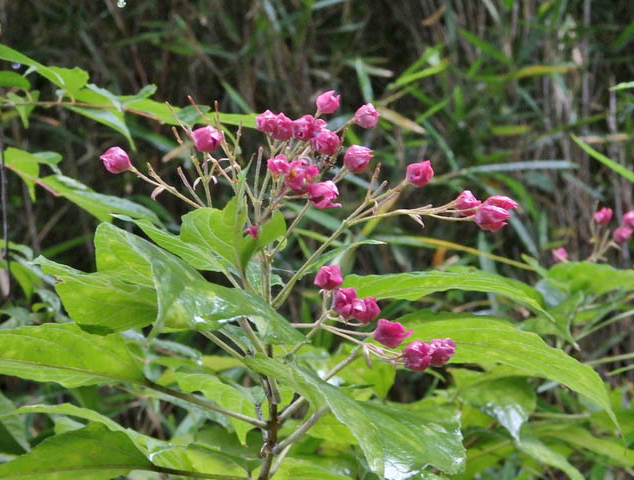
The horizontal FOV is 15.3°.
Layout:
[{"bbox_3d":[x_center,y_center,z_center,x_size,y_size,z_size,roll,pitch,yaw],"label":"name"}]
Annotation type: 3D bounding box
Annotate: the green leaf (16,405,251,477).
[{"bbox_3d":[-0.102,0.110,1.300,0.132,0.020,0.045,15,13,0],"label":"green leaf"}]

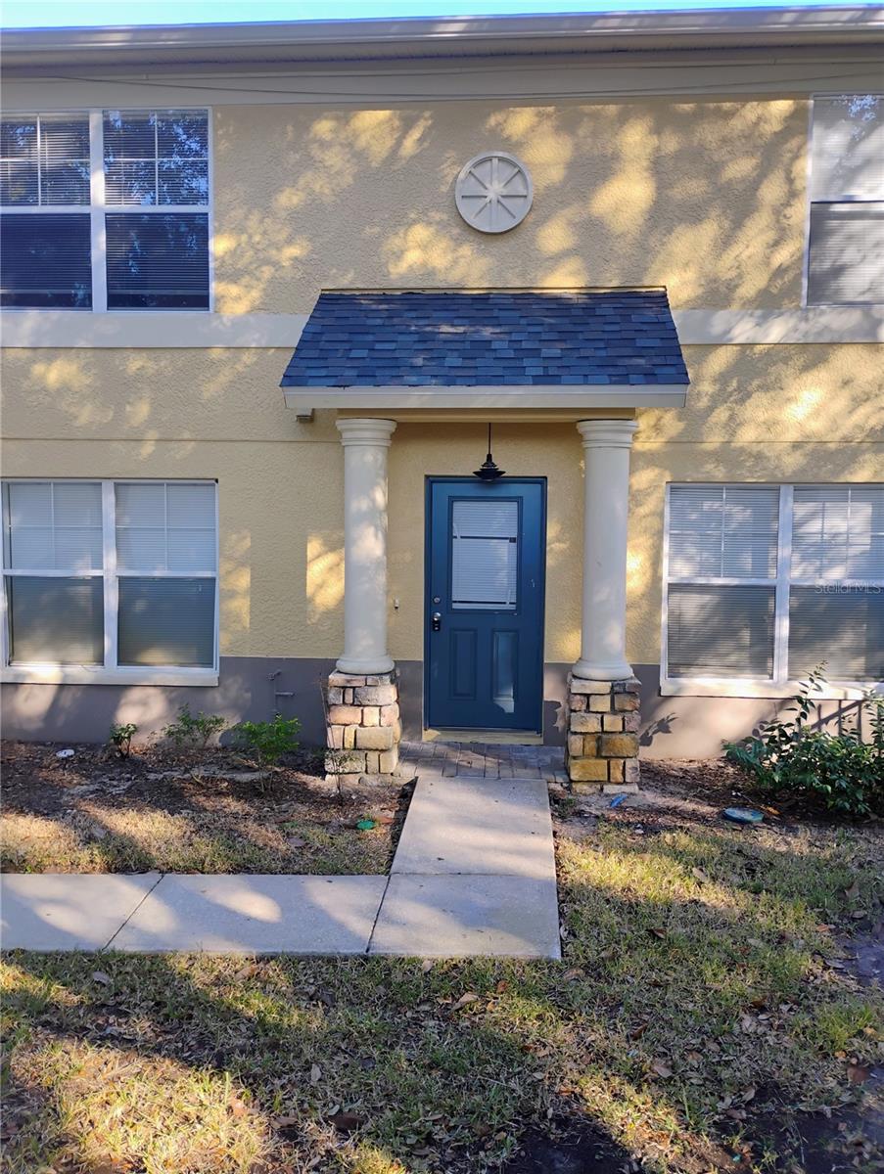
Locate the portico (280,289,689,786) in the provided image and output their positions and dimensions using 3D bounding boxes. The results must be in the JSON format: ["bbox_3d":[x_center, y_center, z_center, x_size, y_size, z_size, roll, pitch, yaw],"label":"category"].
[{"bbox_3d":[0.320,-0.460,7.080,2.740,3.740,1.250,1,4,4],"label":"portico"}]

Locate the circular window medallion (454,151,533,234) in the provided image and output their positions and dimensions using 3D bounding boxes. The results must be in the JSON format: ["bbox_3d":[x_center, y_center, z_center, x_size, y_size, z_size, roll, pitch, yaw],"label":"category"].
[{"bbox_3d":[0.407,-3.101,7.468,0.606,0.613,0.070,1,4,4],"label":"circular window medallion"}]

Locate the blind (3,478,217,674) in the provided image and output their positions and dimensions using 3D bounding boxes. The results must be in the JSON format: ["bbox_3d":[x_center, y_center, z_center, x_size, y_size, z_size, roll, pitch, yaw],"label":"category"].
[{"bbox_3d":[-2.784,-0.101,7.994,1.850,1.628,0.060,1,4,4],"label":"blind"}]

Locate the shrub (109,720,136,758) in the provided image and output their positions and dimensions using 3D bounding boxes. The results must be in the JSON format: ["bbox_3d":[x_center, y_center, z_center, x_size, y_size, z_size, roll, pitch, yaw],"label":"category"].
[{"bbox_3d":[-2.541,1.216,7.574,0.226,0.284,0.210,1,4,4],"label":"shrub"}]

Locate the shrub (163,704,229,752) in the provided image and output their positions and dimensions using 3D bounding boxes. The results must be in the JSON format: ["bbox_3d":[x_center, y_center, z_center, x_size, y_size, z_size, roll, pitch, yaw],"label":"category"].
[{"bbox_3d":[-1.946,1.116,7.505,0.484,0.357,0.400,1,4,4],"label":"shrub"}]

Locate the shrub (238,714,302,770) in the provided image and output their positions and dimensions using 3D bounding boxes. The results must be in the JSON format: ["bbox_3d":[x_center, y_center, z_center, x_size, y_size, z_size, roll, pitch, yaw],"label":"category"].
[{"bbox_3d":[-1.258,1.155,6.908,0.448,0.458,0.410,1,4,4],"label":"shrub"}]

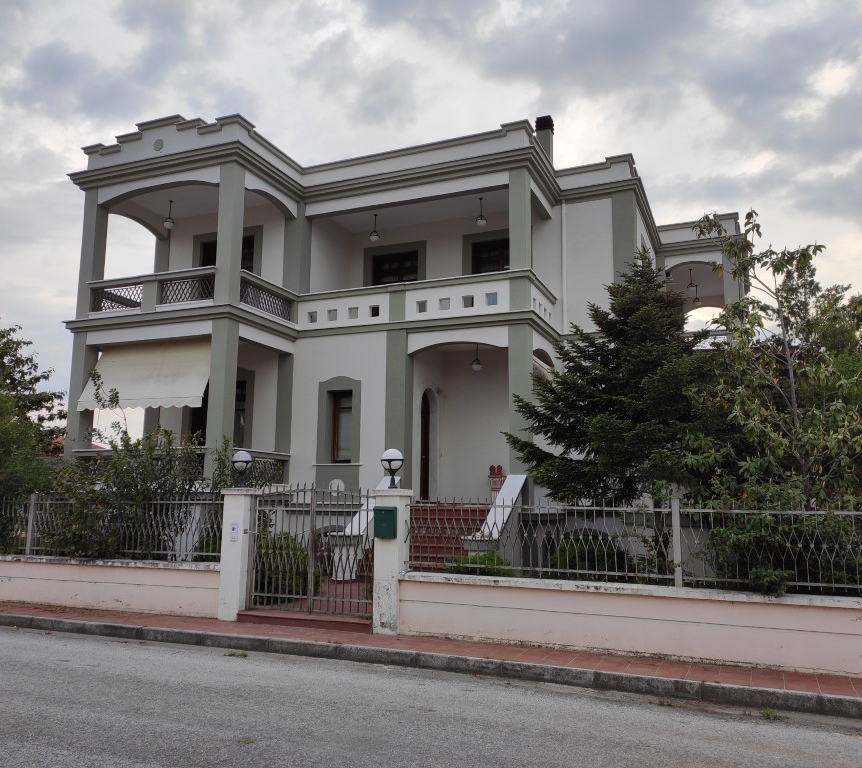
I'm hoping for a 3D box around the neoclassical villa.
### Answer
[{"bbox_3d":[1.298,-0.408,20.116,13.740,9.630,15.296,-3,-9,22],"label":"neoclassical villa"}]

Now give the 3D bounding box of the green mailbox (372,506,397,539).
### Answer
[{"bbox_3d":[-0.551,1.641,8.760,0.257,0.375,0.085,-3,-9,21],"label":"green mailbox"}]

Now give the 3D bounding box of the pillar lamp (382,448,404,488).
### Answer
[{"bbox_3d":[-0.471,1.035,9.033,0.269,0.482,0.269,0,-8,0],"label":"pillar lamp"}]

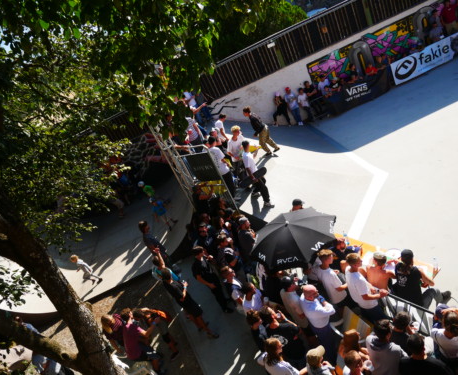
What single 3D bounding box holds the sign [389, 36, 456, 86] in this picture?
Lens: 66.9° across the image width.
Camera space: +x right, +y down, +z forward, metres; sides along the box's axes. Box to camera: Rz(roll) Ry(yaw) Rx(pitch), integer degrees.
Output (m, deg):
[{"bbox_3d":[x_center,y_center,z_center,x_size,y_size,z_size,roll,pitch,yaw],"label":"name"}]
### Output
[{"bbox_3d":[8.664,-5.629,15.465,2.710,0.950,0.060,-24,23,6],"label":"sign"}]

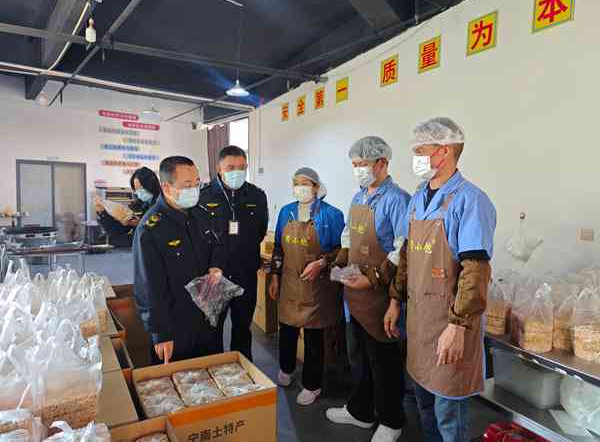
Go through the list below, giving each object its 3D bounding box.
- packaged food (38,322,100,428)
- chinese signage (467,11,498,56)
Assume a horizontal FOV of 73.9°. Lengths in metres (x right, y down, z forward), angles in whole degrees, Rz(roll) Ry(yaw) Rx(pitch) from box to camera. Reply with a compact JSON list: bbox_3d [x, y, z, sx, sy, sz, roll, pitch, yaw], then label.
[{"bbox_3d":[-0.737,0.485,1.293,0.165,0.280,0.140,-1,4,-28],"label":"packaged food"},{"bbox_3d":[1.586,-1.629,3.481,0.020,0.293,0.289,-1,4,-28],"label":"chinese signage"}]

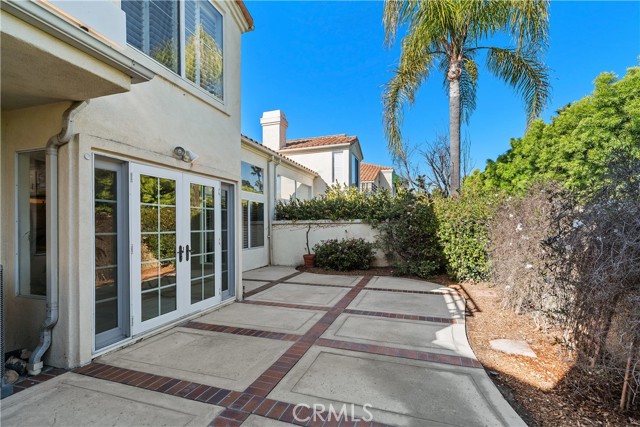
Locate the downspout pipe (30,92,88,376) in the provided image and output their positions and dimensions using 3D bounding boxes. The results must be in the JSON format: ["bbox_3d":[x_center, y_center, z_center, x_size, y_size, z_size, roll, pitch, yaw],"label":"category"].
[{"bbox_3d":[-2.433,0.235,2.655,0.560,2.470,0.180,-1,-2,19],"label":"downspout pipe"}]

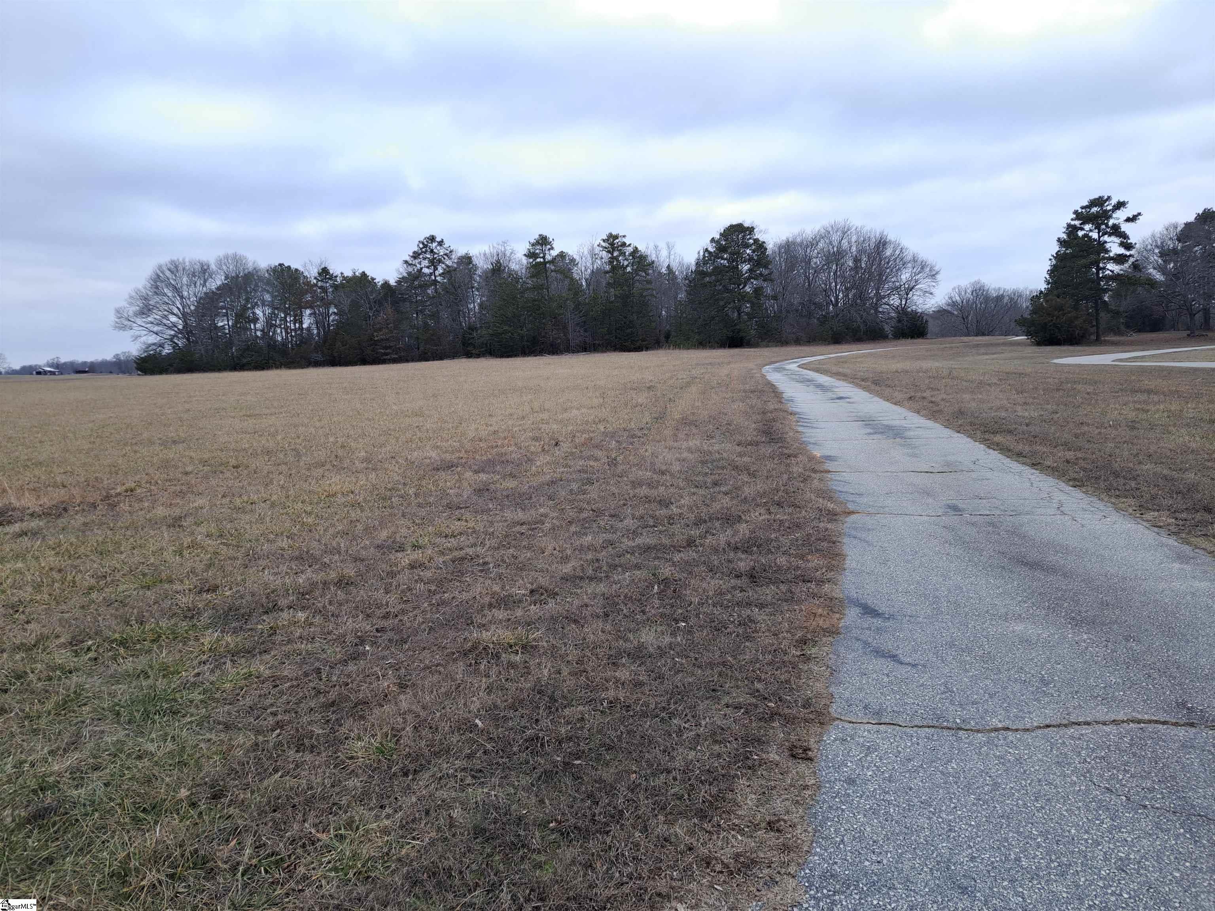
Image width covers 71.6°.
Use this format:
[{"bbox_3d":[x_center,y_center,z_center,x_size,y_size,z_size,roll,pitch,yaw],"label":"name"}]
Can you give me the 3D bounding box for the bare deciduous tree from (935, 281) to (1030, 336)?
[{"bbox_3d":[60.085,-22.665,135.000,14.500,11.000,13.000,3,6,24],"label":"bare deciduous tree"}]

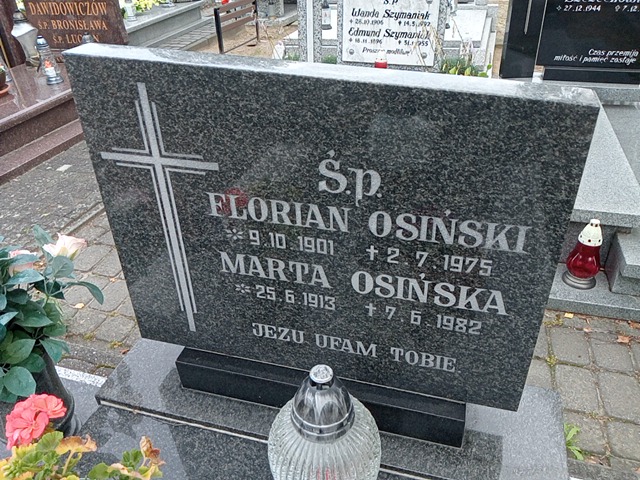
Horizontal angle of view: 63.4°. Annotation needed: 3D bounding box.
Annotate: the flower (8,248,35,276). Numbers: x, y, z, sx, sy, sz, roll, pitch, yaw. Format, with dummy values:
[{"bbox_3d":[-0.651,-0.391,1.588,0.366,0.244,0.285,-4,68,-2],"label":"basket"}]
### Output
[{"bbox_3d":[-0.618,0.044,1.069,0.056,0.046,0.056,-22,37,-29],"label":"flower"}]

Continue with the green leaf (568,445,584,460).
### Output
[{"bbox_3d":[0.649,0.539,1.310,0.018,0.012,0.043,-28,45,-18],"label":"green leaf"}]

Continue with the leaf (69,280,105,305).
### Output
[{"bbox_3d":[-0.459,0.103,1.018,0.068,0.030,0.037,-18,36,-25],"label":"leaf"}]

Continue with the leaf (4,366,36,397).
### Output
[{"bbox_3d":[-0.515,0.243,0.890,0.058,0.014,0.043,34,55,-1],"label":"leaf"}]

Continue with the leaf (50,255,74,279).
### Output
[{"bbox_3d":[-0.439,0.046,0.880,0.035,0.014,0.044,35,67,-12],"label":"leaf"}]

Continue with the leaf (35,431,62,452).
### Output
[{"bbox_3d":[-0.408,0.304,0.780,0.030,0.014,0.039,42,54,12],"label":"leaf"}]

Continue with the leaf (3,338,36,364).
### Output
[{"bbox_3d":[-0.503,0.187,0.870,0.037,0.014,0.057,44,55,11],"label":"leaf"}]

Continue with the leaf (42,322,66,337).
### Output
[{"bbox_3d":[-0.545,0.184,1.062,0.048,0.020,0.036,-21,37,-28],"label":"leaf"}]

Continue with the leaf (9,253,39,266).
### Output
[{"bbox_3d":[-0.596,0.039,1.037,0.058,0.018,0.036,-22,37,-29],"label":"leaf"}]

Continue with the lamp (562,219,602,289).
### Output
[{"bbox_3d":[0.923,0.044,1.783,0.118,0.245,0.118,17,37,27],"label":"lamp"}]

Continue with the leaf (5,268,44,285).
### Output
[{"bbox_3d":[-0.585,0.072,1.024,0.074,0.018,0.040,-22,38,-29],"label":"leaf"}]

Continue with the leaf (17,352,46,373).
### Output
[{"bbox_3d":[-0.501,0.213,0.900,0.048,0.015,0.036,28,55,-2],"label":"leaf"}]

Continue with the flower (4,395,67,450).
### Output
[{"bbox_3d":[-0.457,0.293,0.832,0.090,0.070,0.080,-26,39,-33],"label":"flower"}]

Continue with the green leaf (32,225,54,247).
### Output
[{"bbox_3d":[-0.557,-0.005,1.043,0.040,0.045,0.027,-20,37,-27],"label":"green leaf"}]

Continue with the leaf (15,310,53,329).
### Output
[{"bbox_3d":[-0.485,0.135,0.880,0.057,0.014,0.038,2,48,-8],"label":"leaf"}]

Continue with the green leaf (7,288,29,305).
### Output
[{"bbox_3d":[-0.525,0.098,0.900,0.043,0.013,0.030,21,50,5],"label":"green leaf"}]

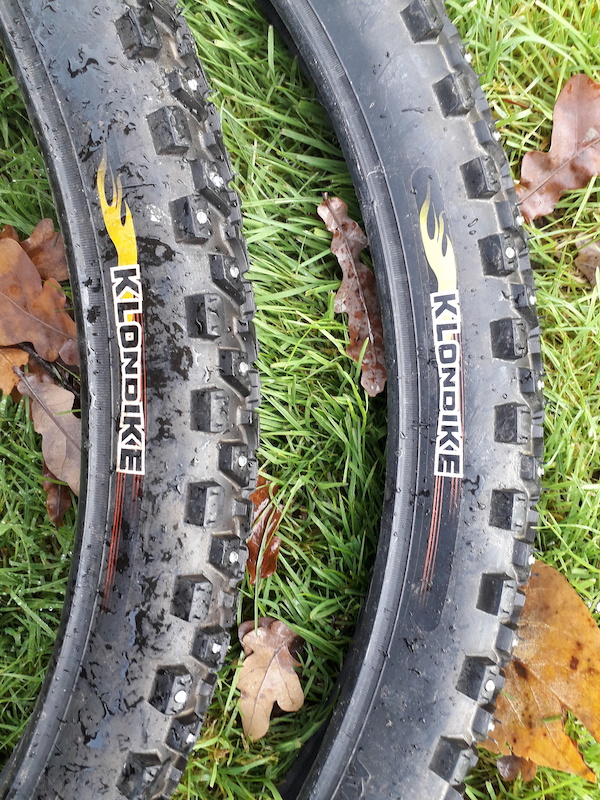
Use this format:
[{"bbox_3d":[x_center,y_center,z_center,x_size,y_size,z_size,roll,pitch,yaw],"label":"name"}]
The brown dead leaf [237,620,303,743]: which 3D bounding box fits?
[{"bbox_3d":[-0.011,0.107,0.240,0.027,0.013,0.048,5,87,0],"label":"brown dead leaf"}]

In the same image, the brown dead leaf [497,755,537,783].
[{"bbox_3d":[0.084,0.142,0.243,0.017,0.008,0.016,-3,87,0],"label":"brown dead leaf"}]

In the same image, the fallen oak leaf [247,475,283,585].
[{"bbox_3d":[-0.015,0.051,0.245,0.017,0.011,0.044,2,87,0],"label":"fallen oak leaf"}]

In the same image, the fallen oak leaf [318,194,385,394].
[{"bbox_3d":[0.020,-0.040,0.238,0.020,0.013,0.079,-14,87,-1],"label":"fallen oak leaf"}]

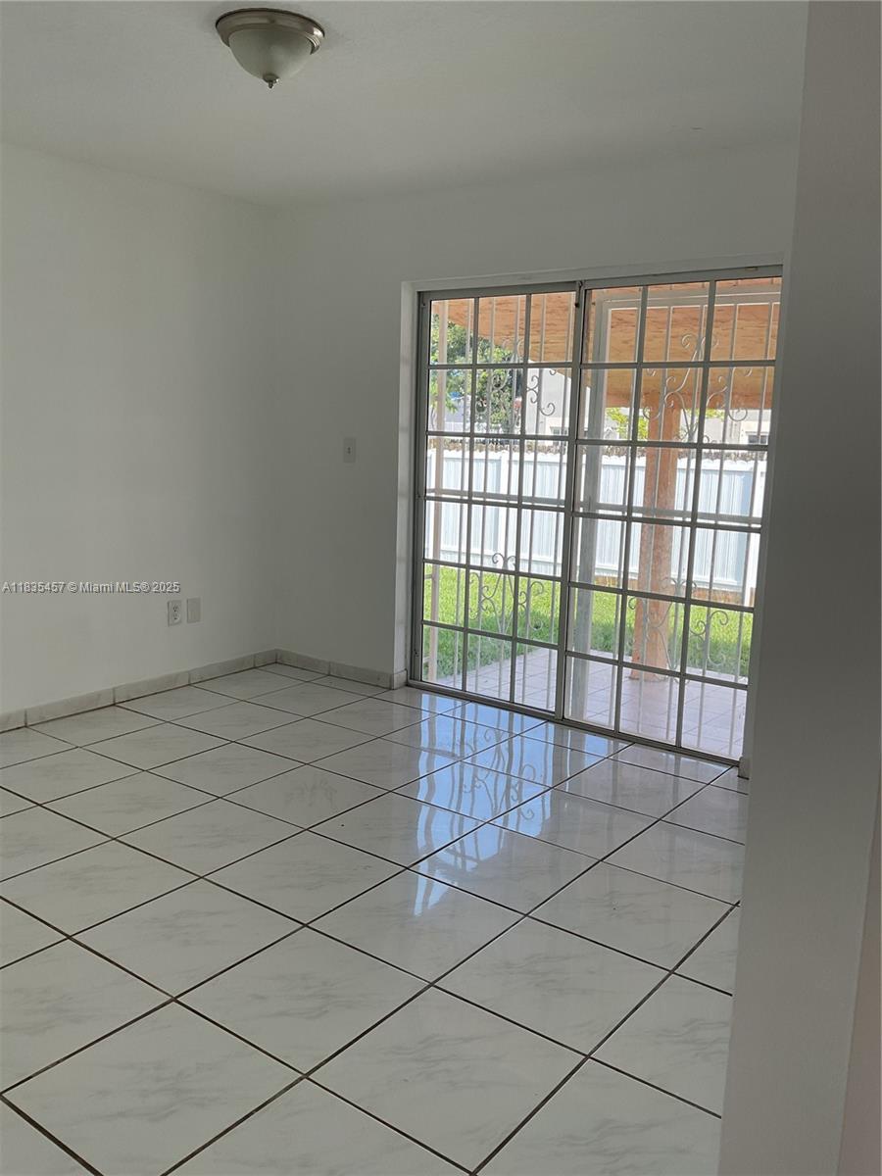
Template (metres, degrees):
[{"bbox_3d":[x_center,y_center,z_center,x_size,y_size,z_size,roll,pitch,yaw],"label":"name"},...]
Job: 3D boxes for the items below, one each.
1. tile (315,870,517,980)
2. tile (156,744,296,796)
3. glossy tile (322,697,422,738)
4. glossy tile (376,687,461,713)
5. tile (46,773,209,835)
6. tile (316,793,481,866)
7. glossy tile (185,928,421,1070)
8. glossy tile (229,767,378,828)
[{"bbox_3d":[-0.064,0.954,2.804,0.440,0.012,0.440,9,13,36],"label":"tile"},{"bbox_3d":[-0.870,0.737,4.001,0.448,0.010,0.448,9,13,36],"label":"tile"},{"bbox_3d":[-0.320,0.621,4.712,0.448,0.010,0.448,9,13,36],"label":"glossy tile"},{"bbox_3d":[-0.098,0.568,4.936,0.440,0.012,0.265,9,13,36],"label":"glossy tile"},{"bbox_3d":[-1.130,0.785,3.599,0.440,0.012,0.440,9,13,36],"label":"tile"},{"bbox_3d":[-0.150,0.850,3.463,0.448,0.010,0.448,9,13,36],"label":"tile"},{"bbox_3d":[-0.340,1.022,2.483,0.448,0.010,0.448,9,13,36],"label":"glossy tile"},{"bbox_3d":[-0.503,0.784,3.686,0.440,0.012,0.440,9,13,36],"label":"glossy tile"}]

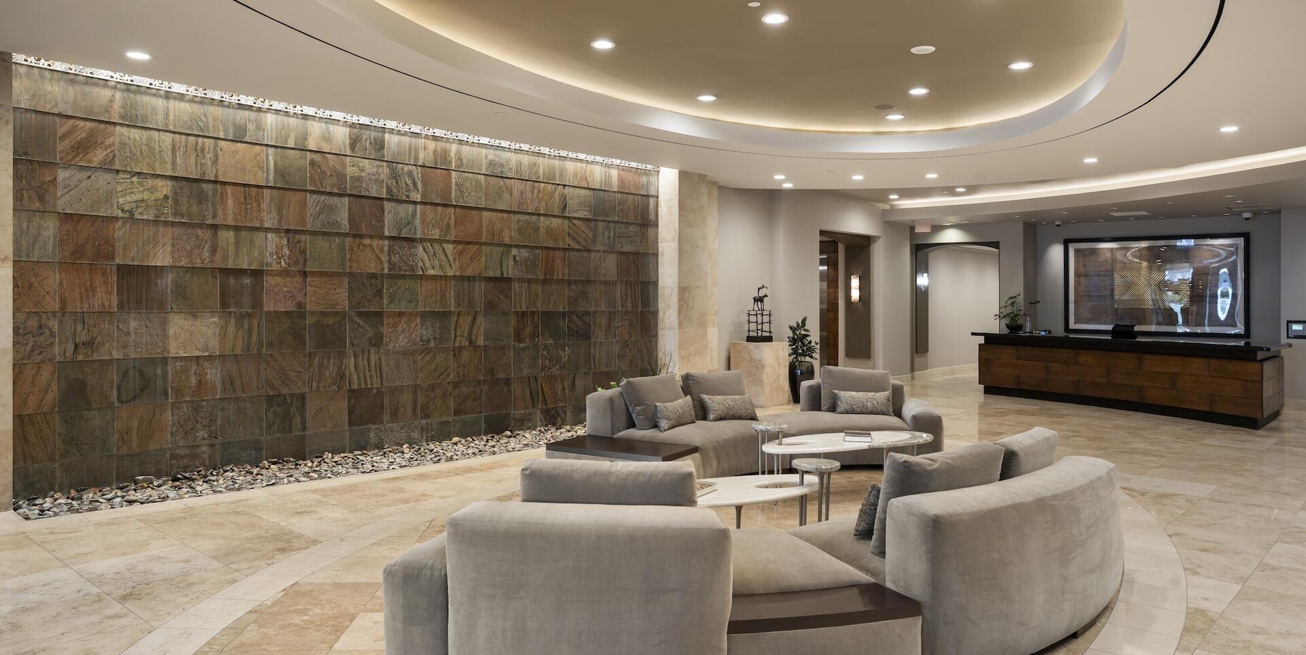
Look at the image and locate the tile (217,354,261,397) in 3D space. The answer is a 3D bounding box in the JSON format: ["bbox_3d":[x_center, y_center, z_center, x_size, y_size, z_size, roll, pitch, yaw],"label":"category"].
[{"bbox_3d":[-3.618,0.425,7.670,0.020,0.375,0.400,1,2,41],"label":"tile"}]

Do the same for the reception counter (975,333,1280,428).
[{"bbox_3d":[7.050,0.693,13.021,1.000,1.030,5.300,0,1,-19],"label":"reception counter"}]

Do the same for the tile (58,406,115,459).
[{"bbox_3d":[-4.538,0.844,6.993,0.030,0.388,0.405,0,1,40],"label":"tile"}]

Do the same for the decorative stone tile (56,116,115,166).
[{"bbox_3d":[-4.538,-1.492,6.993,0.030,0.388,0.405,0,1,40],"label":"decorative stone tile"}]

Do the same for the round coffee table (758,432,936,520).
[{"bbox_3d":[1.530,1.110,6.920,1.670,0.430,0.765,0,1,-21],"label":"round coffee table"}]

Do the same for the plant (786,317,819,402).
[{"bbox_3d":[2.274,0.491,13.200,0.490,1.300,0.460,1,2,0],"label":"plant"}]

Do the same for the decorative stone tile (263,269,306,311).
[{"bbox_3d":[-3.444,-0.345,8.170,0.020,0.395,0.400,2,2,44],"label":"decorative stone tile"}]

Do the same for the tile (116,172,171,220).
[{"bbox_3d":[-4.272,-1.105,7.304,0.030,0.388,0.405,0,1,41],"label":"tile"}]

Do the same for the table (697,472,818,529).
[{"bbox_3d":[0.290,1.157,5.100,1.600,0.380,0.780,0,1,-32],"label":"table"}]

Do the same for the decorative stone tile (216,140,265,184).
[{"bbox_3d":[-3.732,-1.505,7.922,0.030,0.388,0.405,1,1,42],"label":"decorative stone tile"}]

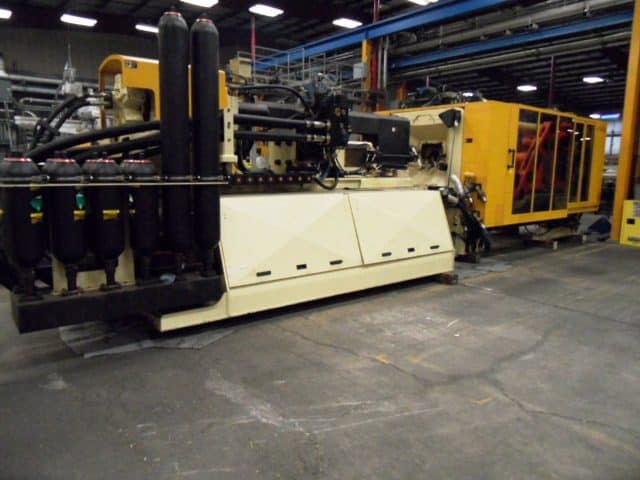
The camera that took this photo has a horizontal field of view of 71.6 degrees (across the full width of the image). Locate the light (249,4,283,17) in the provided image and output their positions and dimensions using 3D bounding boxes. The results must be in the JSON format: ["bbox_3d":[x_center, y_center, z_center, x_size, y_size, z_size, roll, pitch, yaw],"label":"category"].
[{"bbox_3d":[-2.092,-8.927,17.288,1.180,0.120,0.600,-5,10,-39],"label":"light"}]

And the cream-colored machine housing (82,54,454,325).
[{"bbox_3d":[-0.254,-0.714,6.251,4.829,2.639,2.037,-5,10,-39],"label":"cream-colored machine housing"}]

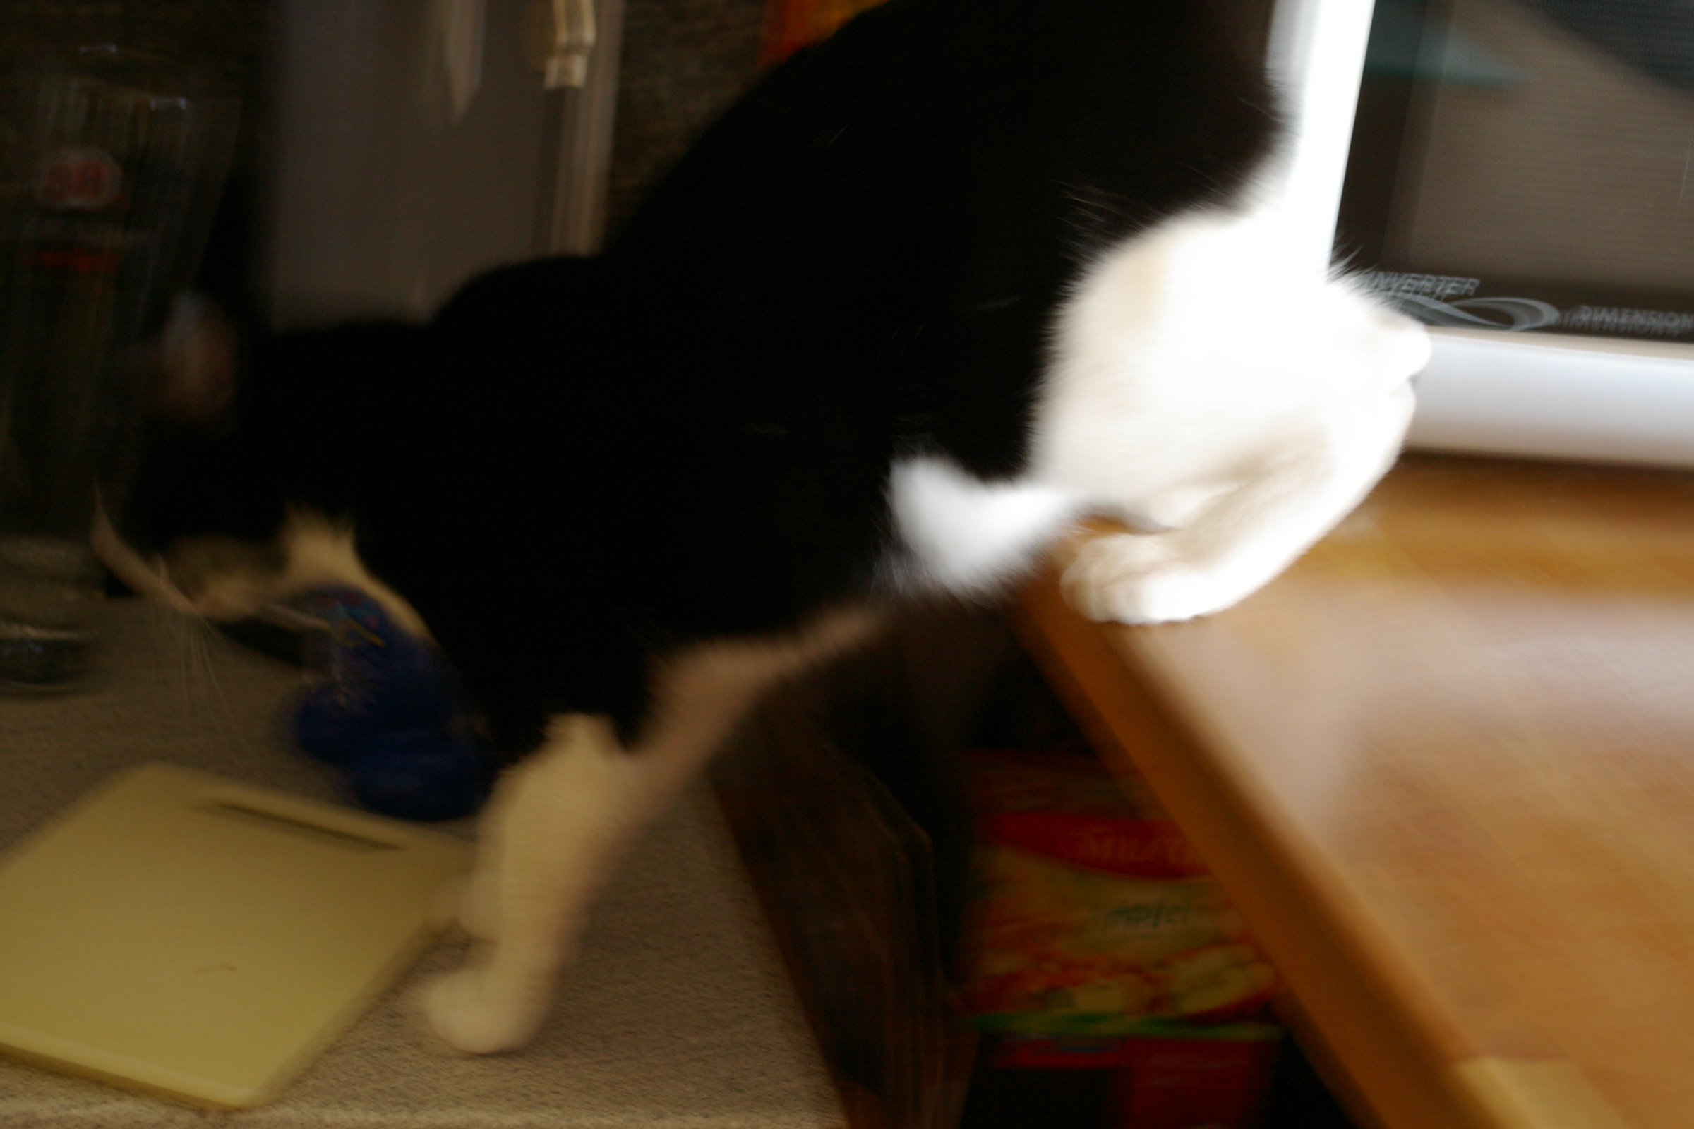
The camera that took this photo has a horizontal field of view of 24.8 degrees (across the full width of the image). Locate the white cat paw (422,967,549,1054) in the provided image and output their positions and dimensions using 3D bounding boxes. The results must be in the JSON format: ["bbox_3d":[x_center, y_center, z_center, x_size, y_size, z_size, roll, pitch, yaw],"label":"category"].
[{"bbox_3d":[-0.124,0.153,1.320,0.043,0.029,0.033,-5,26,-26],"label":"white cat paw"}]

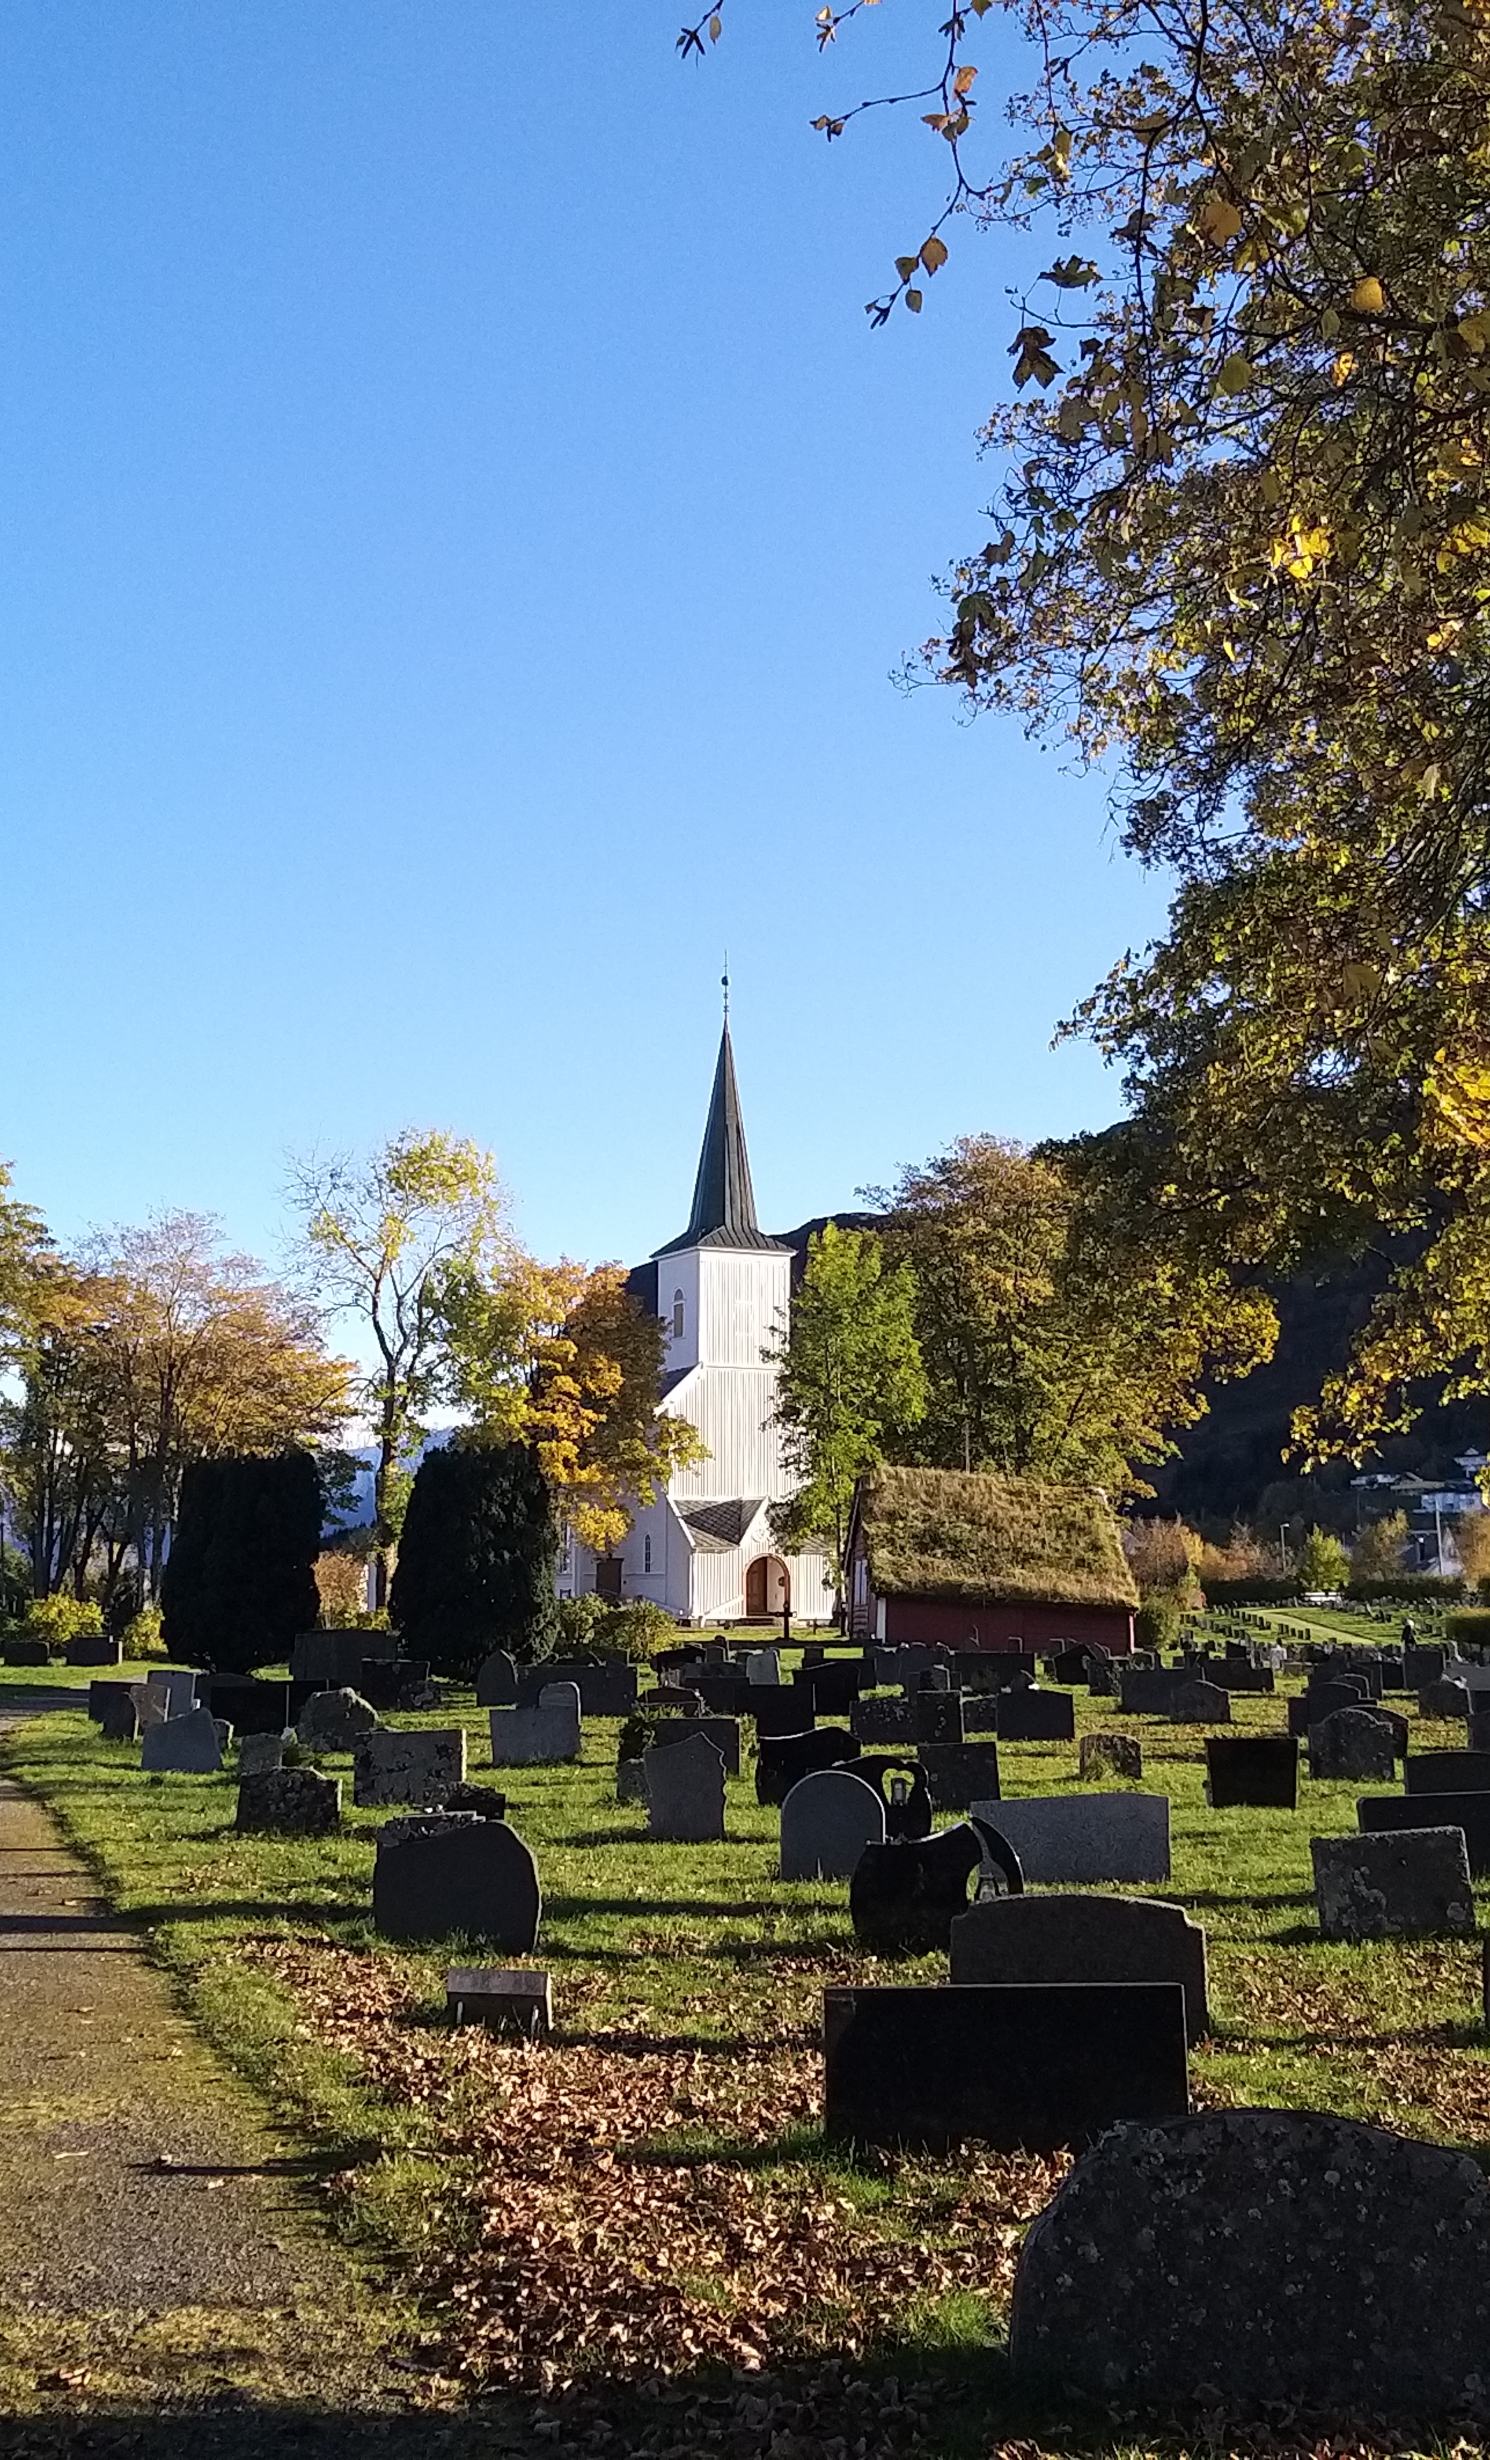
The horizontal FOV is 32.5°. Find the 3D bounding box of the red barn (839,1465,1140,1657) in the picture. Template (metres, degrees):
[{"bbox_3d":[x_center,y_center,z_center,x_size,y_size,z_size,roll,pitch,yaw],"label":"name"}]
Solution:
[{"bbox_3d":[7.191,9.855,75.815,7.700,5.100,6.000,1,-8,-7],"label":"red barn"}]

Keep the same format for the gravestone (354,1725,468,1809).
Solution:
[{"bbox_3d":[-2.486,4.000,19.030,0.804,0.561,0.160,-1,-8,5],"label":"gravestone"}]

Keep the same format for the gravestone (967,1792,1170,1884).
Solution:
[{"bbox_3d":[1.712,3.226,13.537,1.045,0.475,0.140,0,-8,0],"label":"gravestone"}]

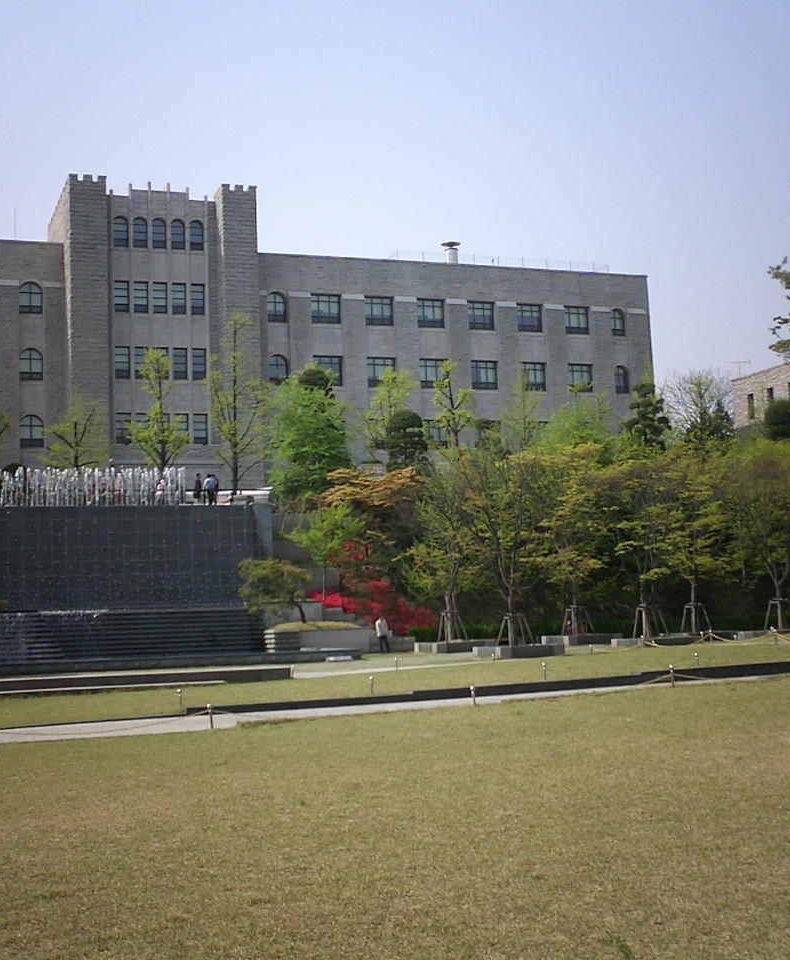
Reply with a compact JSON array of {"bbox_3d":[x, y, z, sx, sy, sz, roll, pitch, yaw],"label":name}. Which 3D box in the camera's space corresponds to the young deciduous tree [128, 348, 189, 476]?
[{"bbox_3d":[-10.198,-2.348,59.000,2.674,6.749,2.587,-2,-6,0],"label":"young deciduous tree"}]

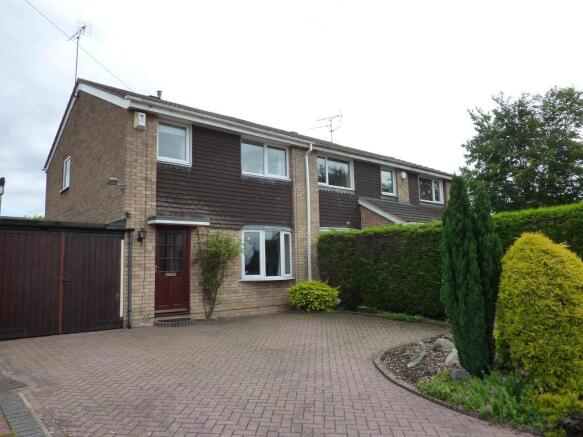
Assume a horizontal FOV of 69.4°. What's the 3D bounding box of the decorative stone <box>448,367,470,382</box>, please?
[{"bbox_3d":[2.115,1.964,5.300,0.290,0.190,0.250,-2,-7,0],"label":"decorative stone"}]

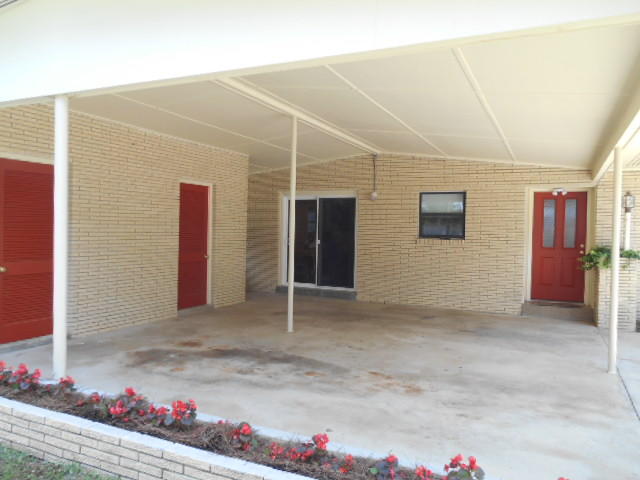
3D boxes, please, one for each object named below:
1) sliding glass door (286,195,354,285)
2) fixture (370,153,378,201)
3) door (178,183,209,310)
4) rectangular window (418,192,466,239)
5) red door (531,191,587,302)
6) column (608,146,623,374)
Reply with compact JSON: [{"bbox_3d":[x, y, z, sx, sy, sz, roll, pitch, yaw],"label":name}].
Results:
[{"bbox_3d":[-0.027,0.049,10.699,1.755,2.021,0.100,2,1,26],"label":"sliding glass door"},{"bbox_3d":[1.130,-1.314,9.971,0.145,0.996,0.130,2,1,26],"label":"fixture"},{"bbox_3d":[-2.206,0.113,8.387,0.060,2.144,0.747,2,1,26],"label":"door"},{"bbox_3d":[2.408,-0.477,9.463,0.903,0.921,0.090,2,1,26],"label":"rectangular window"},{"bbox_3d":[4.259,0.123,8.570,0.852,1.938,0.060,2,1,26],"label":"red door"},{"bbox_3d":[3.174,0.220,5.158,0.085,2.440,0.085,2,1,26],"label":"column"}]

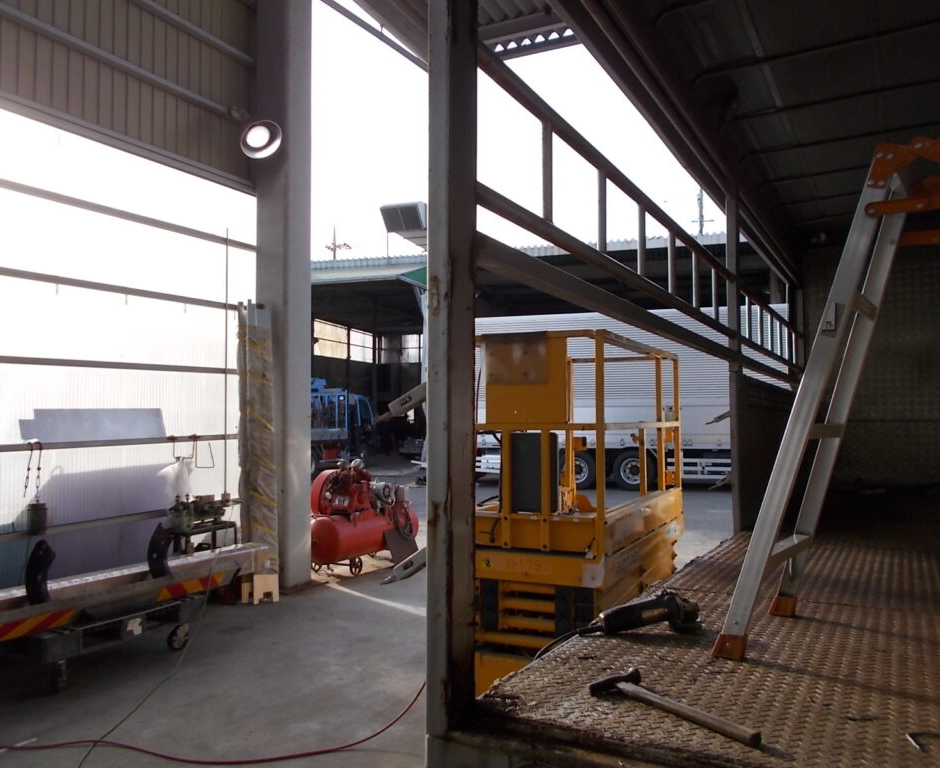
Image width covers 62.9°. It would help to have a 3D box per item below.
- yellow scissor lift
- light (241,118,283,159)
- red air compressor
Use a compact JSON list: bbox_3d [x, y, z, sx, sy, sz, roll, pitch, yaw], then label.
[{"bbox_3d":[0.716,0.795,4.807,0.840,2.065,1.800,-1,-2,27],"label":"yellow scissor lift"},{"bbox_3d":[-1.858,-2.185,6.660,0.370,0.260,0.370,-28,-29,-17],"label":"light"},{"bbox_3d":[-1.145,1.358,8.211,0.600,1.150,1.560,-1,-2,30],"label":"red air compressor"}]

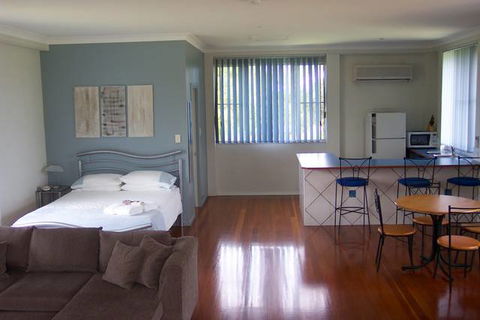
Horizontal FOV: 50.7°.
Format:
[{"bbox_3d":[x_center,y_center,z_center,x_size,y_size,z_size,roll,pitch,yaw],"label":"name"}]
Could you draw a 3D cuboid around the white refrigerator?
[{"bbox_3d":[2.836,-0.092,9.977,0.639,1.675,0.660,-1,6,2],"label":"white refrigerator"}]

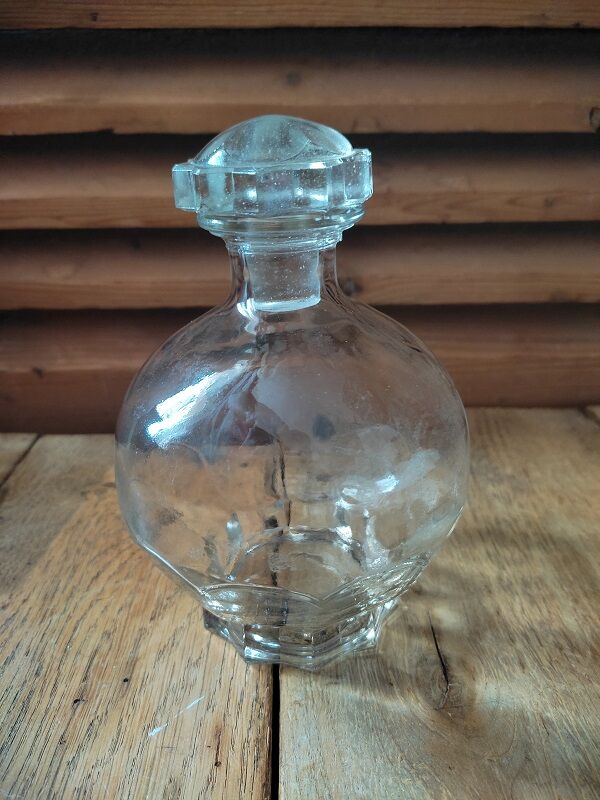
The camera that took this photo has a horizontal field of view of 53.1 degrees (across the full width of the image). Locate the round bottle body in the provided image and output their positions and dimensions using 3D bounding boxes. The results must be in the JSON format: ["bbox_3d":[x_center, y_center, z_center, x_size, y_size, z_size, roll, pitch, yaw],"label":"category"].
[{"bbox_3d":[-0.002,0.024,0.234,0.131,0.132,0.131,-3,25,1],"label":"round bottle body"}]

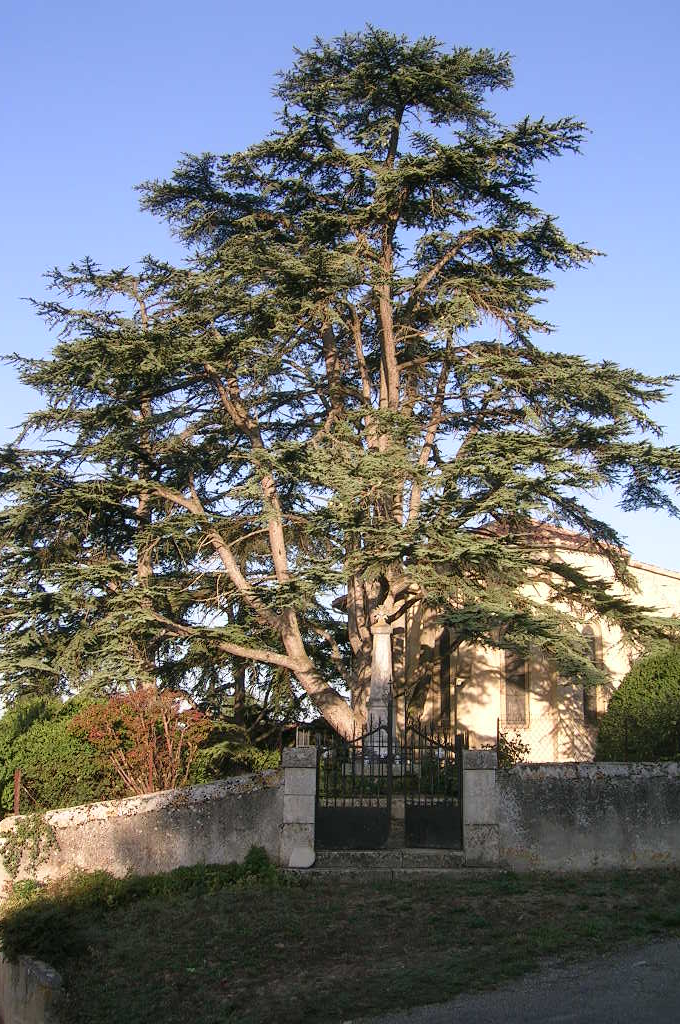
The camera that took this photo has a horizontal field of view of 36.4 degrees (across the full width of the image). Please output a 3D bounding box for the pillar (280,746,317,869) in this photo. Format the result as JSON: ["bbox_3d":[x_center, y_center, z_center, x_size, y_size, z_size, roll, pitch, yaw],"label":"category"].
[{"bbox_3d":[-0.572,4.094,14.419,0.500,1.660,0.480,1,-12,-5],"label":"pillar"}]

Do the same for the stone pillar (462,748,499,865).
[{"bbox_3d":[1.975,4.122,14.496,0.490,1.640,0.480,1,-12,-5],"label":"stone pillar"}]

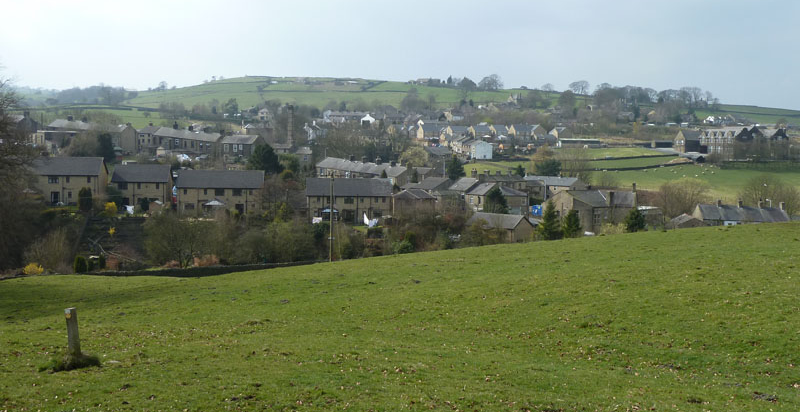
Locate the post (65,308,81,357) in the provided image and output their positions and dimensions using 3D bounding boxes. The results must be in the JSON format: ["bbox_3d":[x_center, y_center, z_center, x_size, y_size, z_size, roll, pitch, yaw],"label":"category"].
[{"bbox_3d":[-4.597,1.779,13.000,0.125,0.670,0.125,-4,5,12],"label":"post"}]

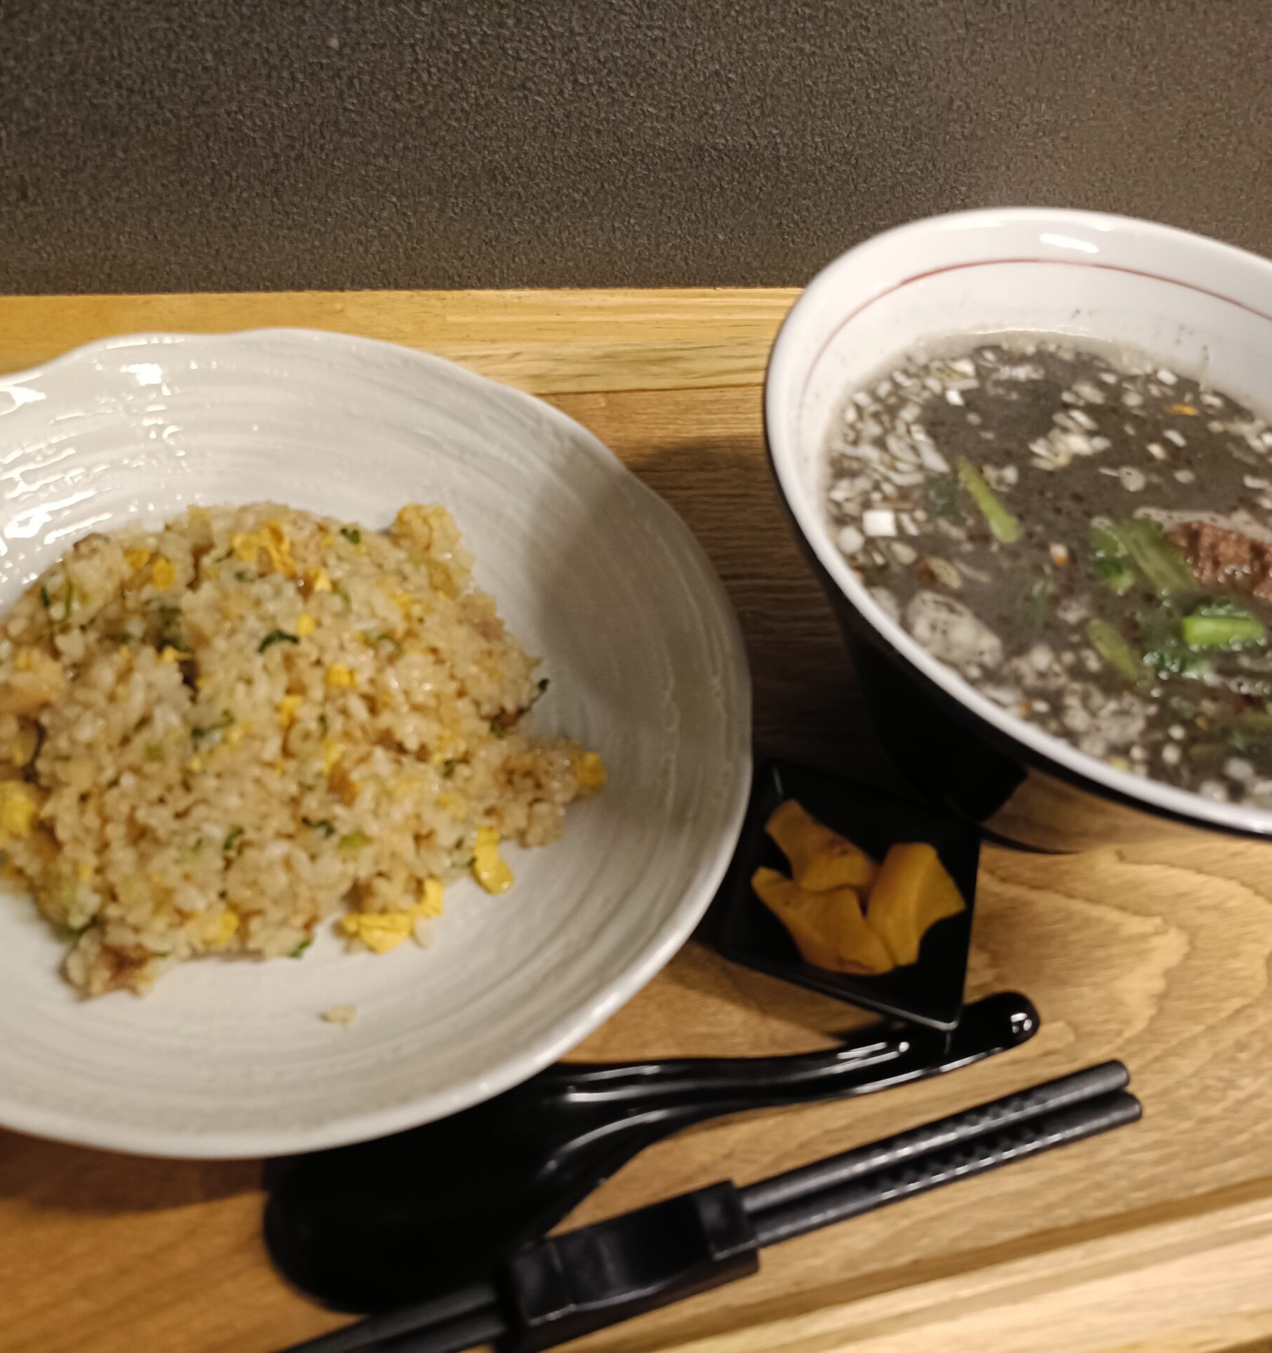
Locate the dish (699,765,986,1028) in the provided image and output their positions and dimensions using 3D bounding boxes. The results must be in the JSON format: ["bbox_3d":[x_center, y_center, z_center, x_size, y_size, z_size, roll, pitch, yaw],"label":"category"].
[{"bbox_3d":[0.053,0.060,0.343,0.061,0.022,0.061,19,52,2],"label":"dish"}]

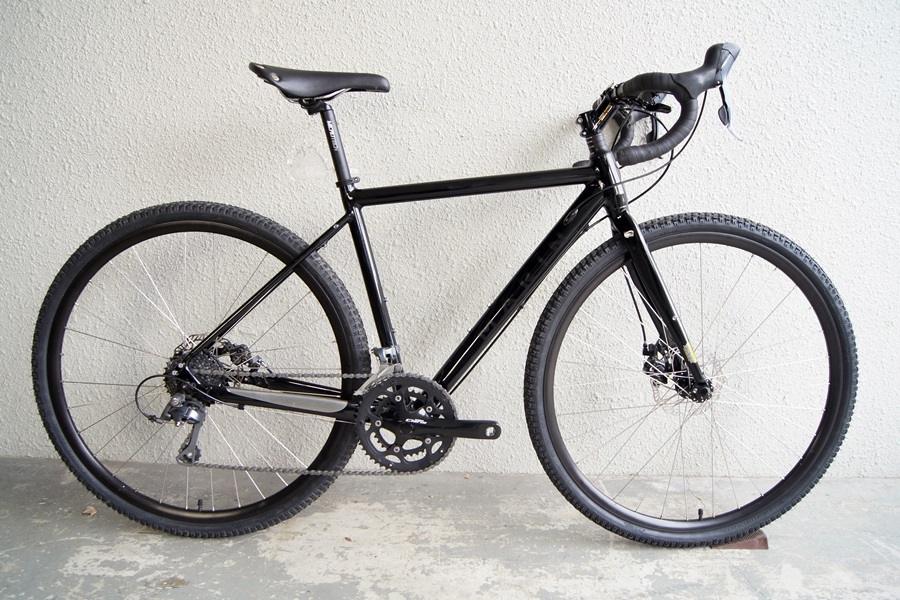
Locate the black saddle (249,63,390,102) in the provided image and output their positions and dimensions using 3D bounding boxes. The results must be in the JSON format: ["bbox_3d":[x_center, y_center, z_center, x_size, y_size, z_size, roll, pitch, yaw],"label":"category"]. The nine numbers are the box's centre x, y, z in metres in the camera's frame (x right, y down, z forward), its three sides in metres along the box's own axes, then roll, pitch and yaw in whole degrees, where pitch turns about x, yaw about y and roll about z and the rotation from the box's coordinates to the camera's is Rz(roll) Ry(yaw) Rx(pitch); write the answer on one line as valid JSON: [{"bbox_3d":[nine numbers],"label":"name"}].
[{"bbox_3d":[-0.253,-0.417,1.322,0.276,0.071,0.152,1,7,0],"label":"black saddle"}]

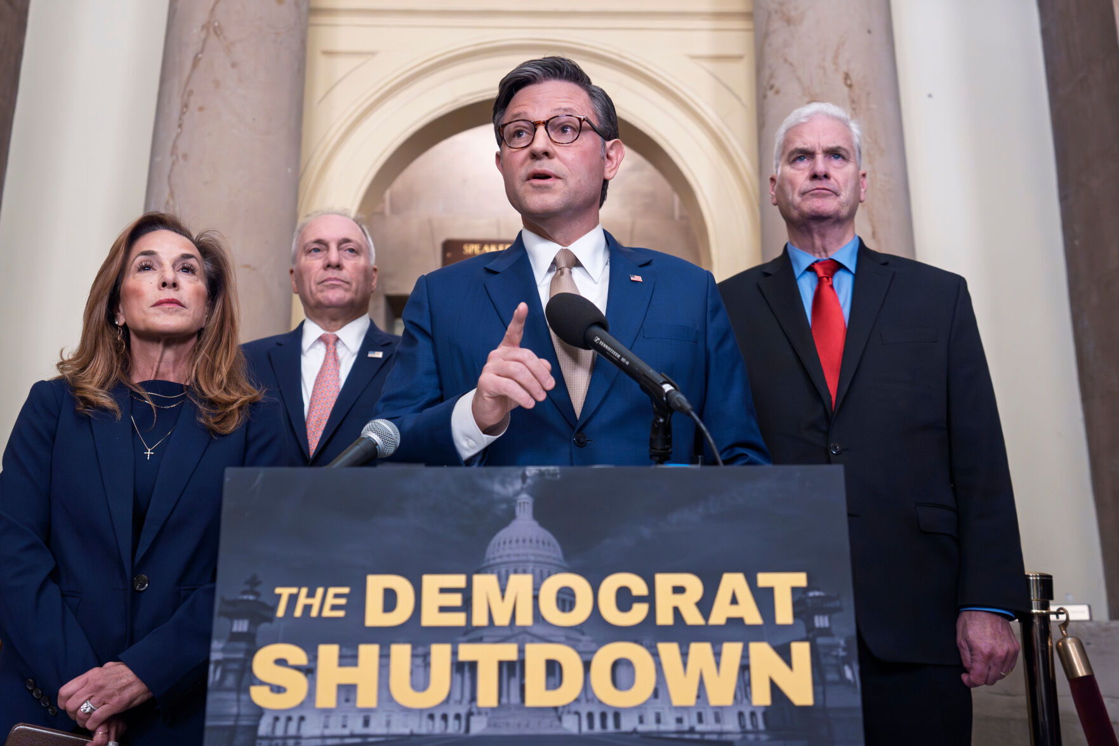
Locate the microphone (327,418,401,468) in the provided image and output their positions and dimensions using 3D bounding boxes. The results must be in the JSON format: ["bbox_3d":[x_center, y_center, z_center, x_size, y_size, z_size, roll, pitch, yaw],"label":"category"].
[{"bbox_3d":[-0.264,0.115,1.361,0.165,0.051,0.051,-40,8,-31],"label":"microphone"}]

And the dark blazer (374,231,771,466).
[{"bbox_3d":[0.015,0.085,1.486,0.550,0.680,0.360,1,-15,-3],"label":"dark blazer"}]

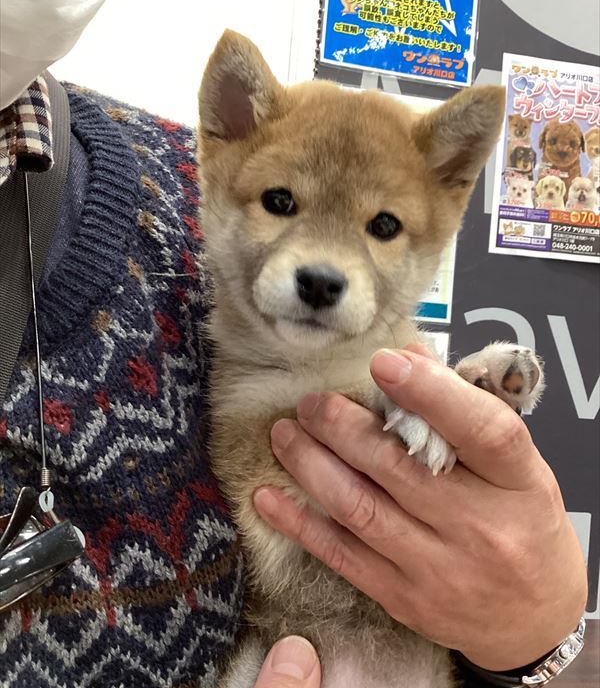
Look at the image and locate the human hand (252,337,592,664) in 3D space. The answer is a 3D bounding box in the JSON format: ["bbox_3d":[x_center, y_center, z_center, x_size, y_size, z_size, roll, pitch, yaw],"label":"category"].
[{"bbox_3d":[0.066,0.080,0.332,0.182,0.103,0.072,46,1,-19],"label":"human hand"}]

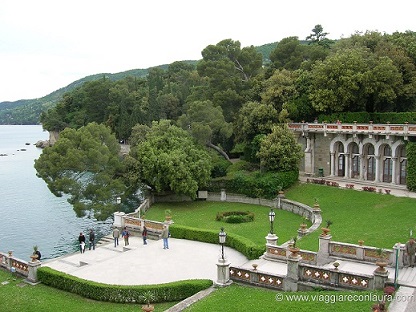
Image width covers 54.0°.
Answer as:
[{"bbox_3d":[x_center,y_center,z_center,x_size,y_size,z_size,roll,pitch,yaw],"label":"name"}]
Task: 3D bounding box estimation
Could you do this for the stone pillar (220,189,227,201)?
[{"bbox_3d":[2.019,4.979,51.957,0.660,1.453,0.660,0,5,6],"label":"stone pillar"}]

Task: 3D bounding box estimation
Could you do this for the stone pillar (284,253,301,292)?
[{"bbox_3d":[5.153,7.138,24.864,0.750,2.033,0.750,2,5,24],"label":"stone pillar"}]

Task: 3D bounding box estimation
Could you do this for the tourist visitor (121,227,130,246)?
[{"bbox_3d":[-6.928,6.728,34.424,0.580,1.660,0.420,-2,5,-15],"label":"tourist visitor"}]

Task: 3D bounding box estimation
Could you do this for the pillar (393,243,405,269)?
[{"bbox_3d":[12.577,6.514,26.783,0.800,1.564,0.800,2,5,27],"label":"pillar"}]

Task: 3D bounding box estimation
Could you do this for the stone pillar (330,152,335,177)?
[{"bbox_3d":[17.669,1.233,57.737,0.495,3.295,0.495,-4,6,-37],"label":"stone pillar"}]

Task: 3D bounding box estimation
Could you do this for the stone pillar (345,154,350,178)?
[{"bbox_3d":[18.583,1.401,54.371,0.600,3.158,0.600,-4,6,-37],"label":"stone pillar"}]

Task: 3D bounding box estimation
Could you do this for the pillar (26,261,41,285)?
[{"bbox_3d":[-11.387,7.609,26.681,0.700,1.409,0.700,3,5,28],"label":"pillar"}]

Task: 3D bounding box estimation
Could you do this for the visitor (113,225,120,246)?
[{"bbox_3d":[-7.744,6.813,34.509,0.550,1.697,0.380,-1,5,-8],"label":"visitor"}]

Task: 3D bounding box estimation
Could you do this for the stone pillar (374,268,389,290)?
[{"bbox_3d":[9.349,6.705,21.961,0.614,0.921,0.614,3,5,30],"label":"stone pillar"}]

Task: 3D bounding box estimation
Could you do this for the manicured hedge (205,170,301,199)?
[{"bbox_3d":[5.955,3.665,54.234,11.484,2.871,3.960,0,5,-3],"label":"manicured hedge"}]

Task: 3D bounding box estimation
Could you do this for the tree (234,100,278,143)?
[{"bbox_3d":[7.707,-3.744,65.254,7.227,9.900,6.930,0,5,0],"label":"tree"}]

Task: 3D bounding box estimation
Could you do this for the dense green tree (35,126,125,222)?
[{"bbox_3d":[-15.290,1.859,49.000,10.300,11.200,8.800,0,5,0],"label":"dense green tree"}]

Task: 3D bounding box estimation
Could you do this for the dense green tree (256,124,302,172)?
[{"bbox_3d":[9.974,-0.907,57.000,6.000,6.700,5.600,0,5,0],"label":"dense green tree"}]

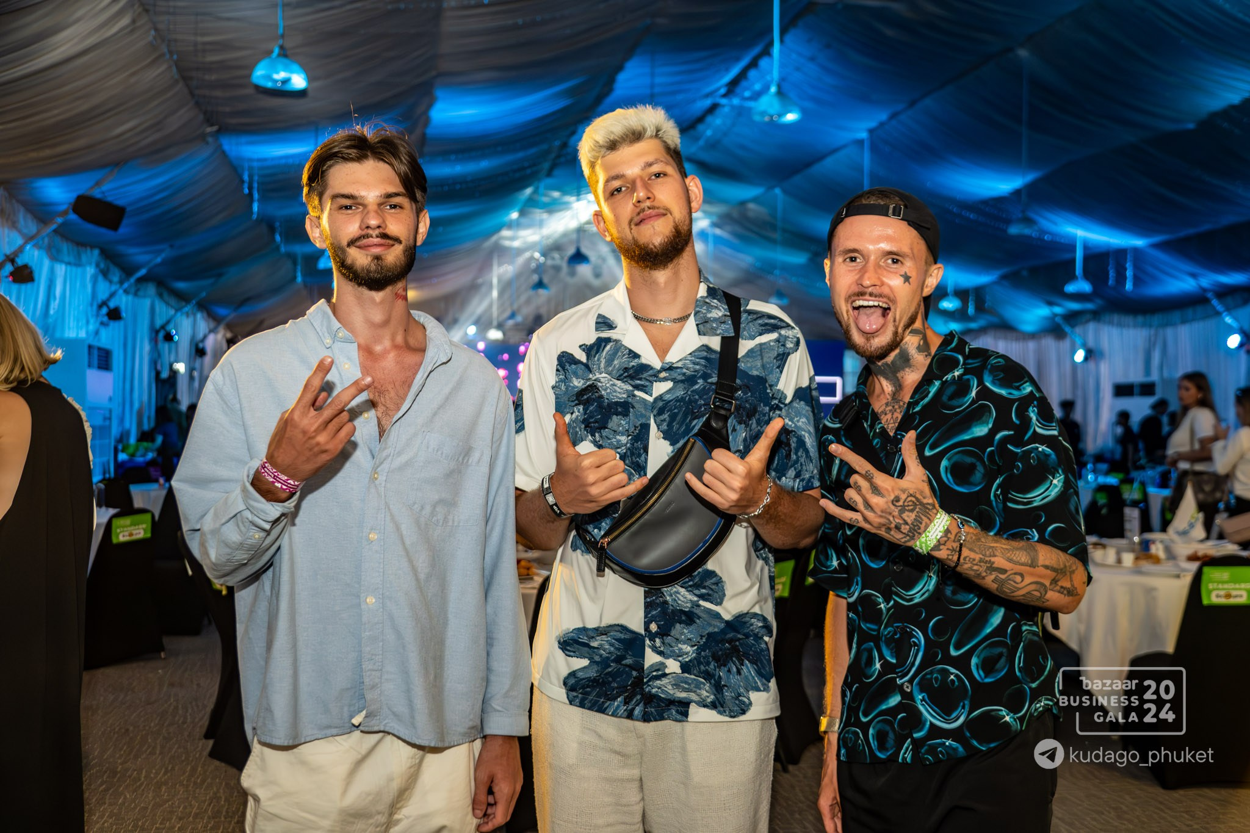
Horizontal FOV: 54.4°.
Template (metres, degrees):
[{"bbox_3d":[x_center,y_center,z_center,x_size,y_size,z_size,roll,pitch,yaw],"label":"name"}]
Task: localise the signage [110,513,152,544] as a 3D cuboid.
[{"bbox_3d":[-2.859,0.649,7.050,0.220,0.155,0.015,0,0,-38],"label":"signage"}]

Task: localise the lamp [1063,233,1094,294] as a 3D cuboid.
[{"bbox_3d":[7.470,-2.516,20.000,0.460,1.000,0.460,0,0,0],"label":"lamp"}]

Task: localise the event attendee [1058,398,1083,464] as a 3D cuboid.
[{"bbox_3d":[7.416,0.572,20.300,0.500,1.720,0.340,0,0,18],"label":"event attendee"}]

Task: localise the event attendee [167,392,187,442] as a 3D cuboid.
[{"bbox_3d":[-6.641,0.531,18.000,0.400,1.800,0.470,0,0,-12],"label":"event attendee"}]

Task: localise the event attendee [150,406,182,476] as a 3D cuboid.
[{"bbox_3d":[-6.402,0.633,17.000,0.500,1.590,0.480,0,0,30],"label":"event attendee"}]

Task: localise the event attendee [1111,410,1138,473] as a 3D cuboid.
[{"bbox_3d":[8.223,0.655,20.000,0.420,1.550,0.460,0,0,-24],"label":"event attendee"}]

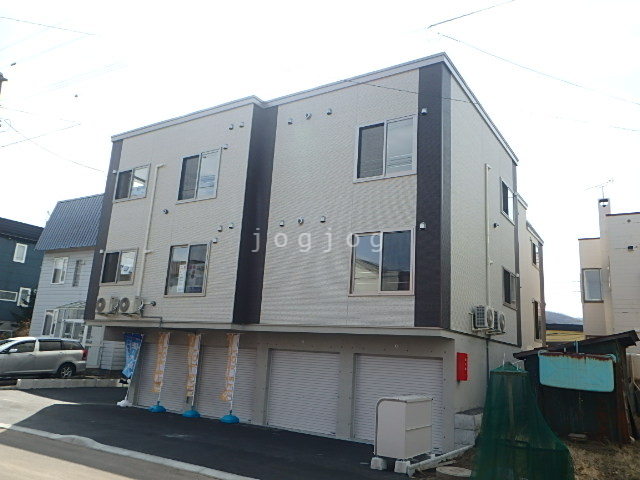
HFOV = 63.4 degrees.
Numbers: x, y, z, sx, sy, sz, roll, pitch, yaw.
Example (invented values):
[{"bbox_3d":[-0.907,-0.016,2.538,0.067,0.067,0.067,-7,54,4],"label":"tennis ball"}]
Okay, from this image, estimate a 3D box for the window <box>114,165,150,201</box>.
[{"bbox_3d":[-6.442,-1.933,17.727,1.744,1.170,0.100,-5,-15,33],"label":"window"}]

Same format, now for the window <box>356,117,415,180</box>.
[{"bbox_3d":[1.631,-2.247,12.921,1.703,1.552,0.100,-5,-15,33],"label":"window"}]

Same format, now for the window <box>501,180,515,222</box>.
[{"bbox_3d":[6.262,-1.259,17.229,0.100,1.199,1.788,-5,-15,33],"label":"window"}]

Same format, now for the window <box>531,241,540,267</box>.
[{"bbox_3d":[10.673,0.854,25.582,0.100,1.158,1.830,-5,-15,33],"label":"window"}]

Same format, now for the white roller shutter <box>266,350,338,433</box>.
[{"bbox_3d":[-0.452,4.043,13.962,2.300,2.040,0.080,-5,-15,33],"label":"white roller shutter"}]

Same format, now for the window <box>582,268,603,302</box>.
[{"bbox_3d":[9.229,1.547,17.468,0.605,1.209,0.100,-5,-15,33],"label":"window"}]

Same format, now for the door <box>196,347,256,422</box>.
[{"bbox_3d":[-2.745,4.244,15.450,2.300,2.040,0.080,-5,-15,33],"label":"door"}]

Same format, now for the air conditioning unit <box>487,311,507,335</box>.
[{"bbox_3d":[4.780,2.234,14.057,0.290,0.550,0.780,-5,-15,33],"label":"air conditioning unit"}]

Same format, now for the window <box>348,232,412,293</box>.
[{"bbox_3d":[1.418,0.532,11.989,1.640,1.520,0.120,-5,-15,33],"label":"window"}]

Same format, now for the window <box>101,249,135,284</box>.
[{"bbox_3d":[-6.634,0.903,17.086,1.755,1.170,0.100,-5,-15,33],"label":"window"}]

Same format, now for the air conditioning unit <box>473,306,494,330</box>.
[{"bbox_3d":[4.144,1.999,13.107,0.290,0.540,0.780,-5,-15,33],"label":"air conditioning unit"}]

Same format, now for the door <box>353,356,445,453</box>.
[{"bbox_3d":[1.875,3.843,12.444,2.322,2.024,0.100,-5,-15,33],"label":"door"}]

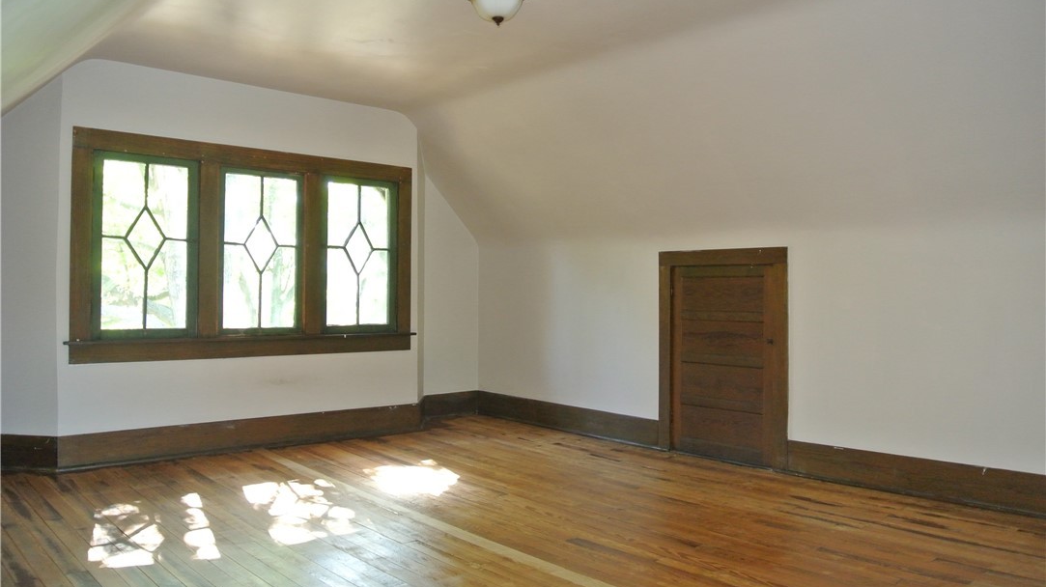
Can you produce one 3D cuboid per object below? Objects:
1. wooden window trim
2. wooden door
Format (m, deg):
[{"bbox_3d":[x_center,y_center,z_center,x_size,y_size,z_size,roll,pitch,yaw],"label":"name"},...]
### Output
[{"bbox_3d":[-1.769,-0.276,5.340,2.360,1.410,0.120,1,-1,-41],"label":"wooden window trim"},{"bbox_3d":[1.260,0.394,5.015,0.120,1.350,0.970,1,-1,-41],"label":"wooden door"}]

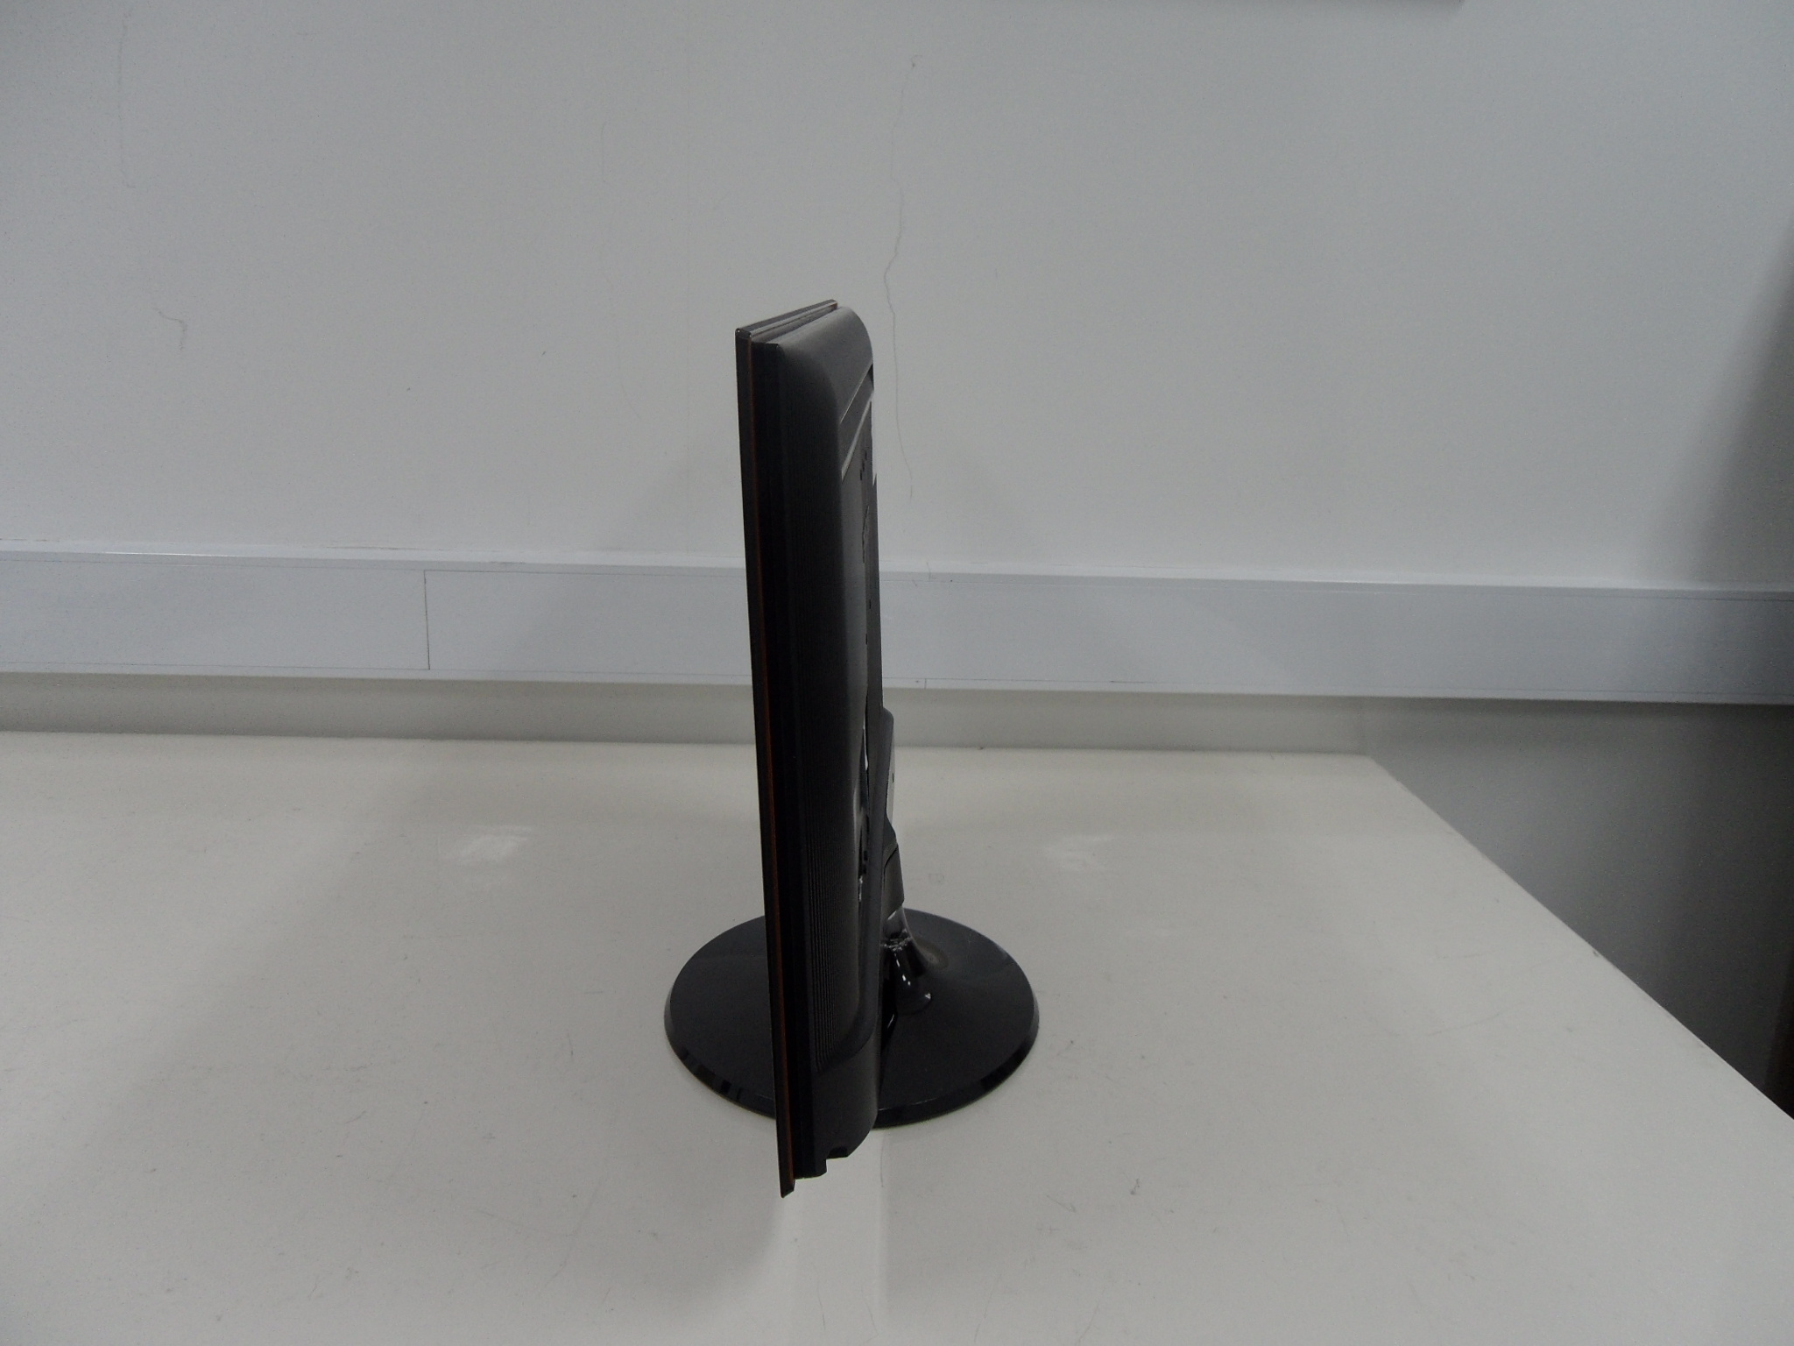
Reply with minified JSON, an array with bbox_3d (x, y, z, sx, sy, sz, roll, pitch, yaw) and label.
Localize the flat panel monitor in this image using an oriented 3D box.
[{"bbox_3d":[-0.018,0.004,0.764,0.206,0.376,0.503,2,15,0],"label":"flat panel monitor"}]

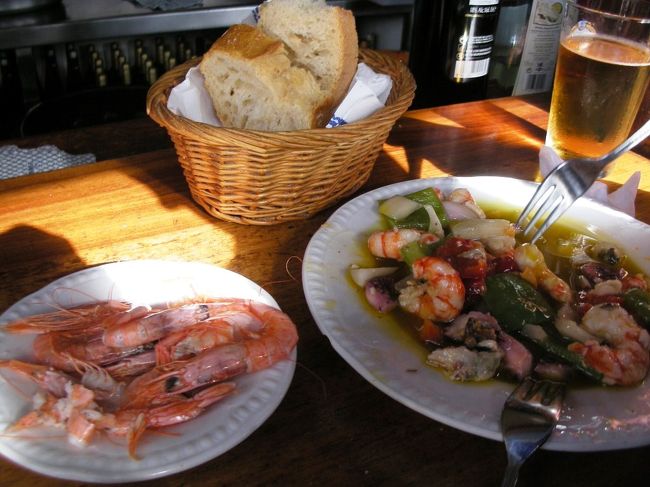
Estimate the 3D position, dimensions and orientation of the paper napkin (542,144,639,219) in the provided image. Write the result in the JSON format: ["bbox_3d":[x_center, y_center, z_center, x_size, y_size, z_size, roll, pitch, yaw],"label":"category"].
[{"bbox_3d":[0.216,-0.048,0.519,0.087,0.038,0.062,20,37,25],"label":"paper napkin"}]

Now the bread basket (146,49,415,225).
[{"bbox_3d":[-0.030,-0.090,0.525,0.207,0.082,0.200,3,33,0],"label":"bread basket"}]

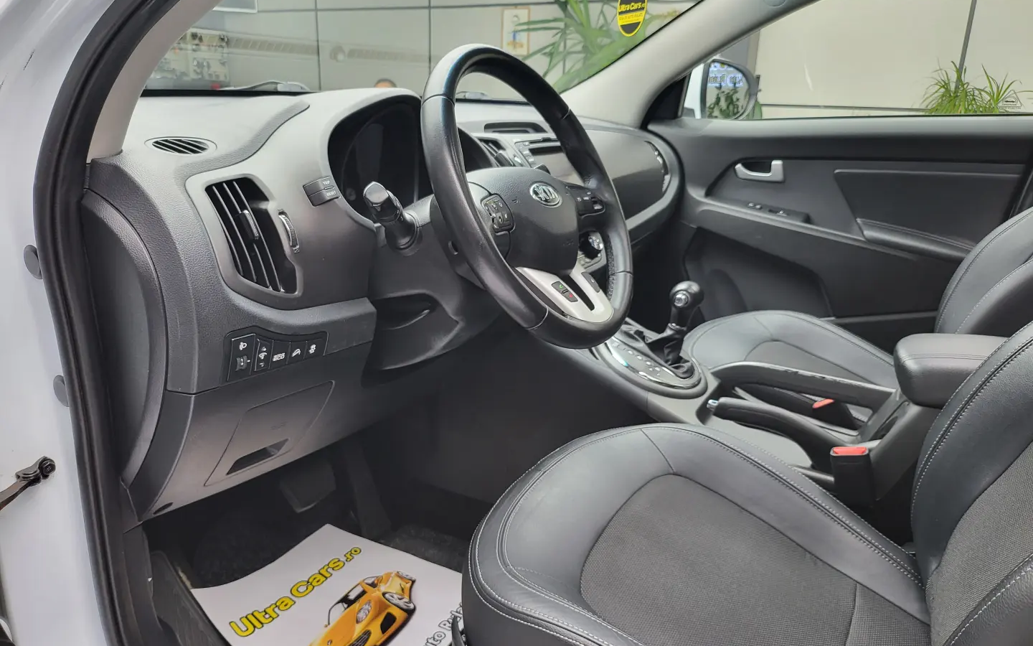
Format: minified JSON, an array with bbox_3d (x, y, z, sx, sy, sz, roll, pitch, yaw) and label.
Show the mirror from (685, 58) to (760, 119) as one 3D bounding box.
[{"bbox_3d":[0.558,-0.627,1.962,0.210,0.190,0.120,-13,22,-38],"label":"mirror"}]

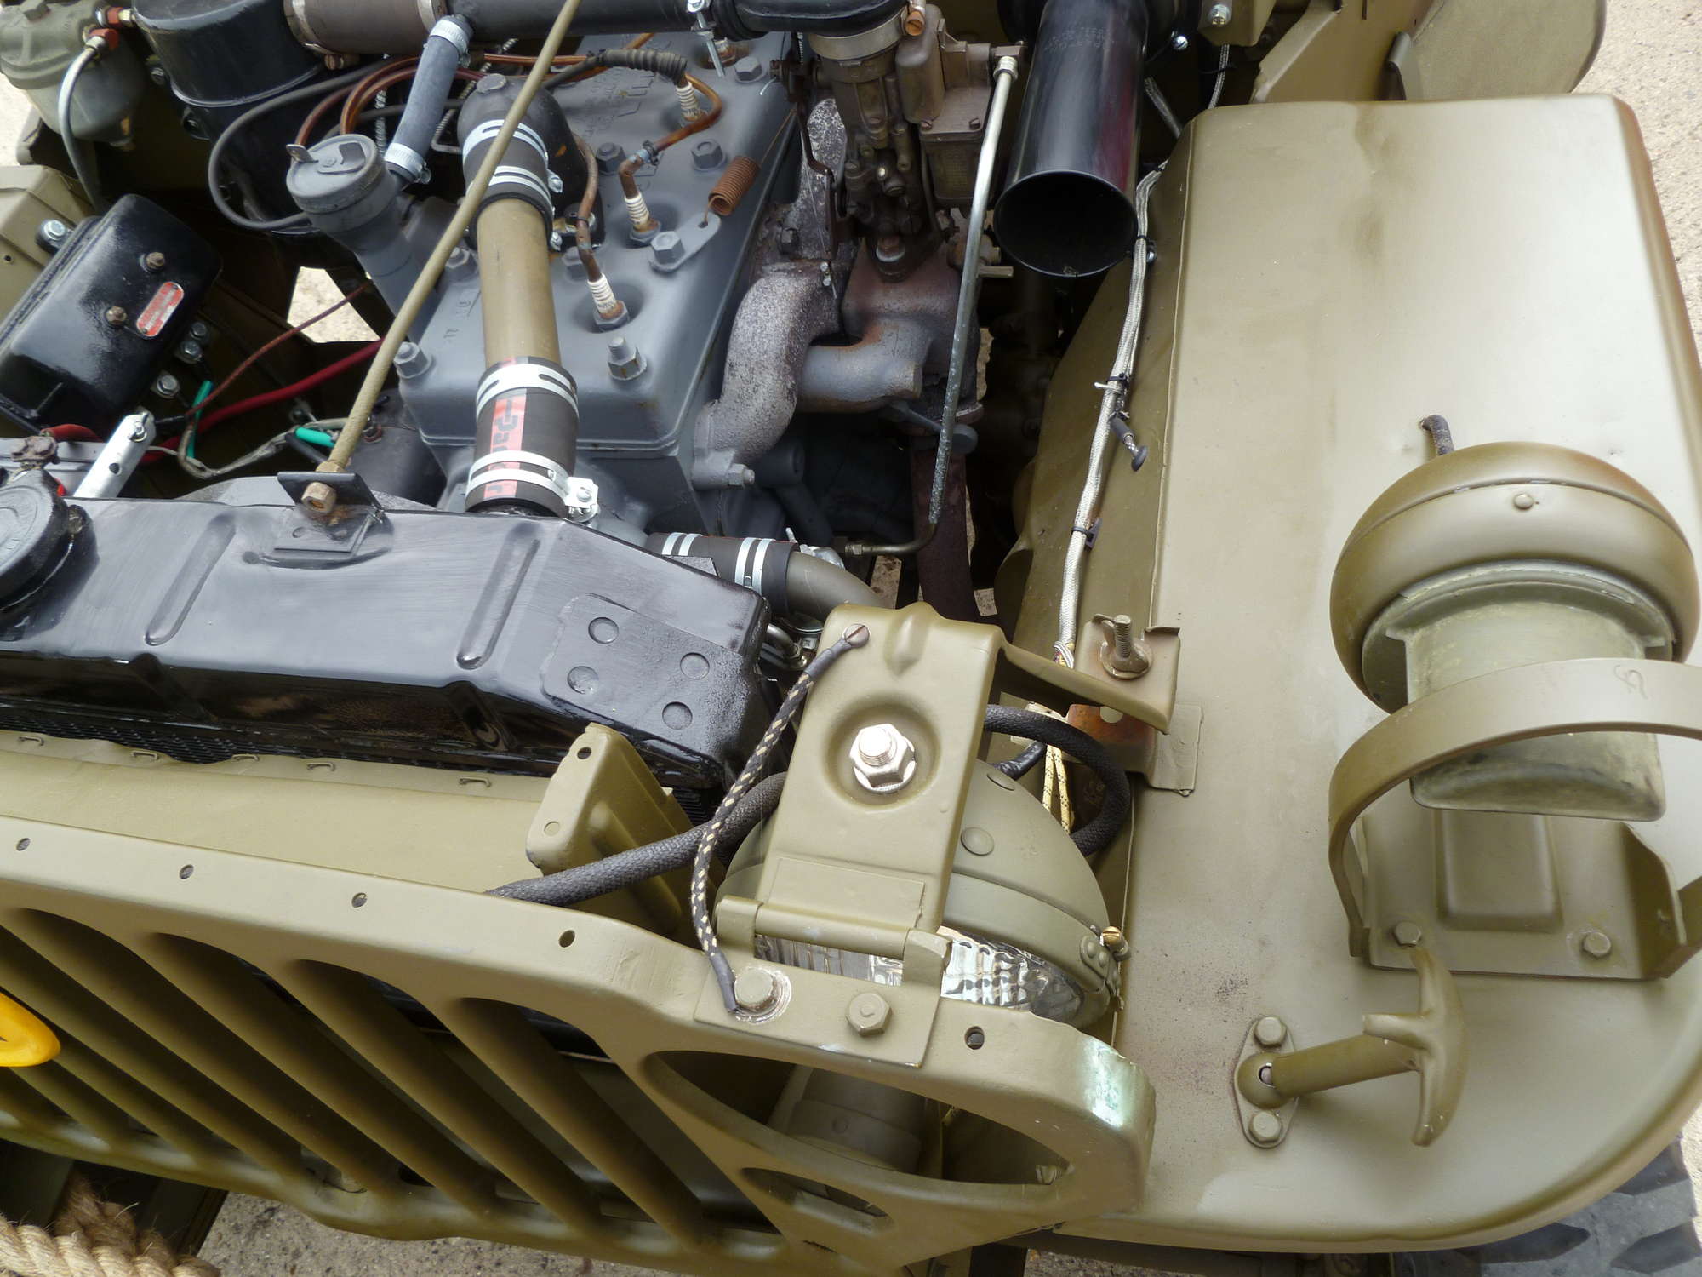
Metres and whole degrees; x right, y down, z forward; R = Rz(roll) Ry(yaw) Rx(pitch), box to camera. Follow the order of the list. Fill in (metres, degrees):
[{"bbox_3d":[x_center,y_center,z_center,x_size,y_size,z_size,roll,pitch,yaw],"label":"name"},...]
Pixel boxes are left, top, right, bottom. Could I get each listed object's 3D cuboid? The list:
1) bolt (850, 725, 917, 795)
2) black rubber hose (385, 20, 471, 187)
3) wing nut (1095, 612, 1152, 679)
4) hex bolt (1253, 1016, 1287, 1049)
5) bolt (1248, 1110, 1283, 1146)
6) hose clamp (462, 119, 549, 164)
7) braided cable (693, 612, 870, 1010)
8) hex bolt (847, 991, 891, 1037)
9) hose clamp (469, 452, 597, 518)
[{"bbox_3d":[0.012,0.043,0.497,0.022,0.019,0.022,3,54,15],"label":"bolt"},{"bbox_3d":[-0.273,-0.350,0.890,0.029,0.029,0.130,5,69,16],"label":"black rubber hose"},{"bbox_3d":[0.111,0.003,0.557,0.022,0.028,0.021,3,54,15],"label":"wing nut"},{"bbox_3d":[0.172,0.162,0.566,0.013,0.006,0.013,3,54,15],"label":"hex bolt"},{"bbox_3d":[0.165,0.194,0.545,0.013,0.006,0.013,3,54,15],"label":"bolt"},{"bbox_3d":[-0.206,-0.291,0.825,0.055,0.052,0.017,-13,50,2],"label":"hose clamp"},{"bbox_3d":[-0.028,0.060,0.520,0.048,0.033,0.165,3,54,15],"label":"braided cable"},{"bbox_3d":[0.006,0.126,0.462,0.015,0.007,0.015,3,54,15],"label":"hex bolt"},{"bbox_3d":[-0.150,-0.066,0.645,0.062,0.053,0.018,-13,50,2],"label":"hose clamp"}]

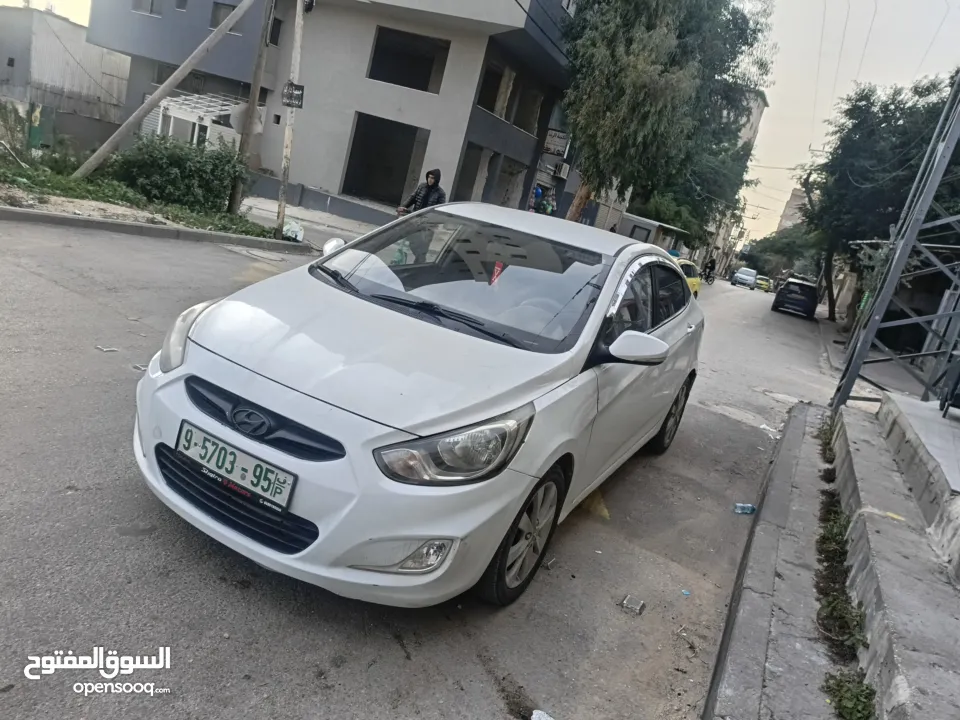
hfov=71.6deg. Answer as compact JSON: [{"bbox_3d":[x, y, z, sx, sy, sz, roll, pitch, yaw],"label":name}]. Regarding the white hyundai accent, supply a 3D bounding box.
[{"bbox_3d":[0.245,-0.102,4.043,1.740,1.450,4.370,19,15,25],"label":"white hyundai accent"}]

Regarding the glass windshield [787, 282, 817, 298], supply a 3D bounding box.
[{"bbox_3d":[14.249,-3.080,29.500,1.300,0.450,0.300,20,14,23],"label":"glass windshield"}]

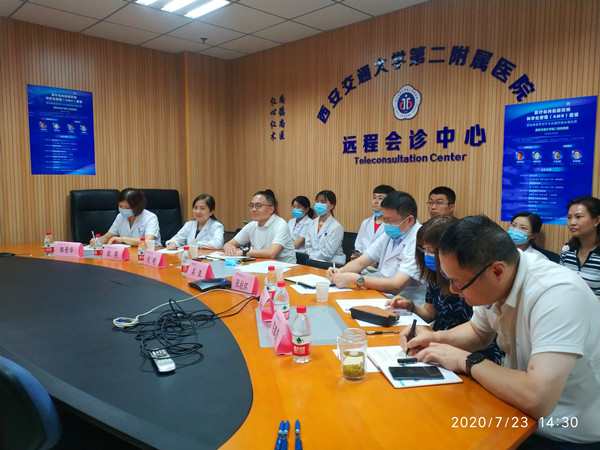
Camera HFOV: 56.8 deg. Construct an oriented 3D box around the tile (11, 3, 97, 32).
[{"bbox_3d":[-2.138,-1.801,4.856,0.580,0.020,0.620,5,7,44],"label":"tile"}]

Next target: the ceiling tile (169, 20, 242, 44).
[{"bbox_3d":[-0.910,-1.850,5.380,0.600,0.020,0.600,-3,6,-42],"label":"ceiling tile"}]

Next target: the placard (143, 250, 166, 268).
[{"bbox_3d":[-1.026,0.239,3.923,0.088,0.100,0.225,-4,6,-39],"label":"placard"}]

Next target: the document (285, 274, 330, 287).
[{"bbox_3d":[0.075,0.334,3.290,0.330,0.015,0.230,5,7,44],"label":"document"}]

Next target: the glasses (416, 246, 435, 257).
[{"bbox_3d":[0.544,0.111,2.330,0.140,0.045,0.140,5,28,40],"label":"glasses"}]

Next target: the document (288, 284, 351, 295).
[{"bbox_3d":[0.121,0.357,3.130,0.296,0.004,0.235,-1,5,-16],"label":"document"}]

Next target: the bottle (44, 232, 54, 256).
[{"bbox_3d":[-1.971,0.155,4.360,0.064,0.185,0.064,0,5,0],"label":"bottle"}]

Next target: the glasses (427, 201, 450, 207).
[{"bbox_3d":[1.005,-0.155,3.990,0.135,0.043,0.140,-3,5,-40],"label":"glasses"}]

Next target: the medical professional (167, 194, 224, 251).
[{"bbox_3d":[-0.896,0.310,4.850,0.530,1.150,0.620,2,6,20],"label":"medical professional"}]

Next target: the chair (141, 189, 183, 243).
[{"bbox_3d":[-1.370,0.300,5.050,0.620,1.200,0.660,1,4,9],"label":"chair"}]

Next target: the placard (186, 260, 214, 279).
[{"bbox_3d":[-0.635,0.285,3.520,0.075,0.095,0.215,-3,5,-42],"label":"placard"}]

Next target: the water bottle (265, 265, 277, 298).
[{"bbox_3d":[-0.145,0.293,2.791,0.061,0.183,0.061,0,5,0],"label":"water bottle"}]

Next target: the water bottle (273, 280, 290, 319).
[{"bbox_3d":[-0.076,0.327,2.340,0.064,0.185,0.064,0,5,0],"label":"water bottle"}]

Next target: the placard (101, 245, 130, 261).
[{"bbox_3d":[-1.430,0.216,4.320,0.220,0.097,0.075,3,5,30],"label":"placard"}]

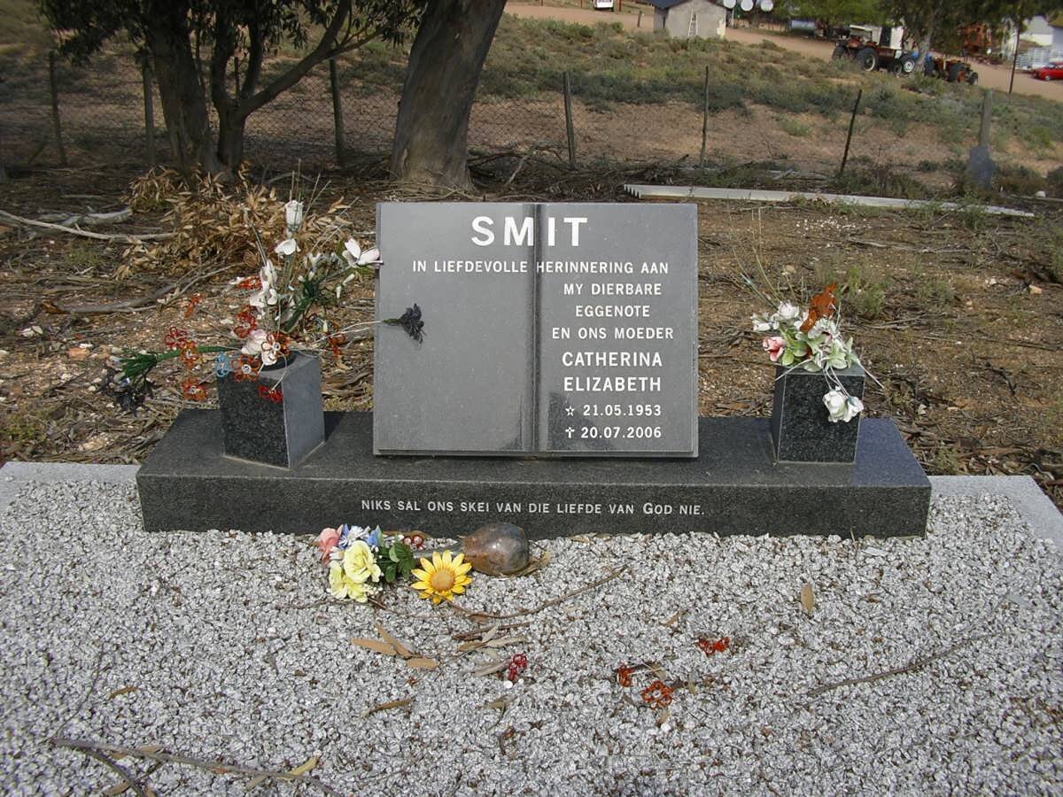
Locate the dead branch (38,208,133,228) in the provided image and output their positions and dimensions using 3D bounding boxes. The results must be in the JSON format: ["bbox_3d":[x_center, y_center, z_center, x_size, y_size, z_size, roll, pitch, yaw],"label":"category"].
[{"bbox_3d":[-2.126,-0.875,5.571,0.450,0.080,0.150,-9,25,-21],"label":"dead branch"}]

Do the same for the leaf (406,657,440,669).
[{"bbox_3d":[-0.167,0.408,1.806,0.049,0.012,0.027,-4,24,-10],"label":"leaf"}]

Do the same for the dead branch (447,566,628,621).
[{"bbox_3d":[0.031,0.330,1.984,0.336,0.022,0.077,-9,25,-21],"label":"dead branch"}]

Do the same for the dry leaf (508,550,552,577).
[{"bbox_3d":[0.005,0.291,2.054,0.023,0.025,0.113,18,29,36],"label":"dry leaf"}]

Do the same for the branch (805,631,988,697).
[{"bbox_3d":[0.579,0.410,1.801,0.376,0.020,0.024,-11,26,-24],"label":"branch"}]

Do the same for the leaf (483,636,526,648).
[{"bbox_3d":[-0.044,0.422,2.024,0.078,0.012,0.017,-10,26,-22],"label":"leaf"}]

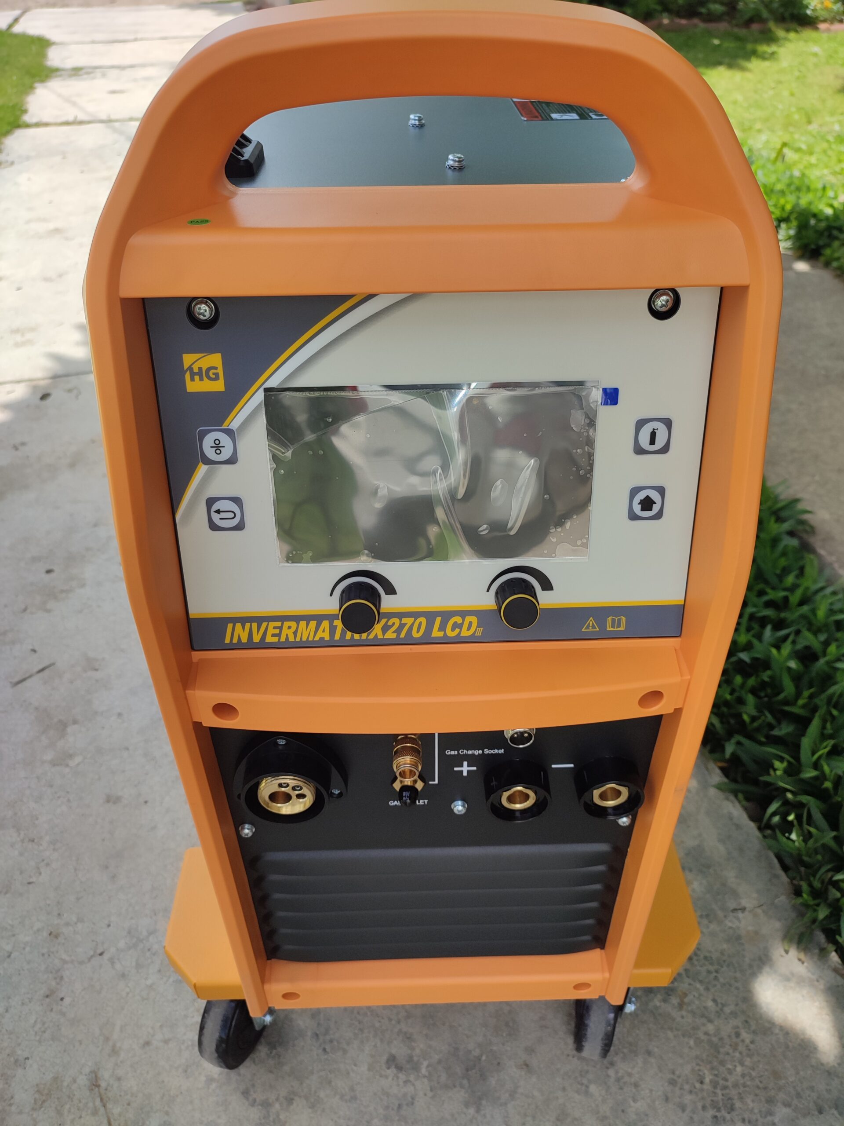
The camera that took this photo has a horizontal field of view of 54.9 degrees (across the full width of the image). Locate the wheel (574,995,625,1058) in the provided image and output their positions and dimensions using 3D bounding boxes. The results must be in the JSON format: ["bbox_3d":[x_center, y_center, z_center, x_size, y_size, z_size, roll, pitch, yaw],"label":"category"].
[{"bbox_3d":[0.155,0.393,0.718,0.029,0.075,0.075,7,37,11],"label":"wheel"}]

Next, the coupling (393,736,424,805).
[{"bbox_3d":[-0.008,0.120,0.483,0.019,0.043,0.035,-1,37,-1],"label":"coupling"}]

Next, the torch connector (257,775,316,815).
[{"bbox_3d":[-0.083,0.136,0.509,0.035,0.035,0.025,-1,37,-1],"label":"torch connector"}]

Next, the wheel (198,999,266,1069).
[{"bbox_3d":[-0.164,0.399,0.715,0.029,0.075,0.075,11,38,16],"label":"wheel"}]

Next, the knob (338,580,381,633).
[{"bbox_3d":[-0.033,0.024,0.428,0.022,0.022,0.021,-1,22,-1],"label":"knob"}]

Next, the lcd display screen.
[{"bbox_3d":[0.006,-0.043,0.412,0.163,0.093,0.003,-1,22,-1],"label":"lcd display screen"}]

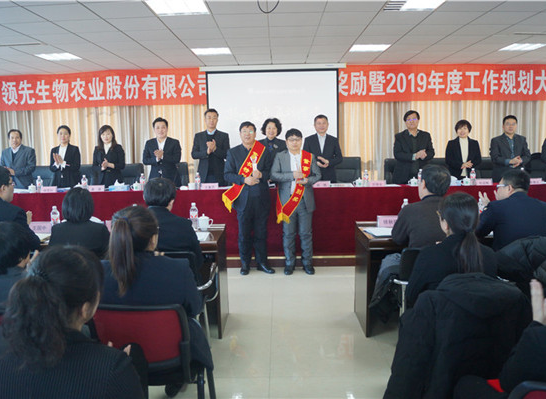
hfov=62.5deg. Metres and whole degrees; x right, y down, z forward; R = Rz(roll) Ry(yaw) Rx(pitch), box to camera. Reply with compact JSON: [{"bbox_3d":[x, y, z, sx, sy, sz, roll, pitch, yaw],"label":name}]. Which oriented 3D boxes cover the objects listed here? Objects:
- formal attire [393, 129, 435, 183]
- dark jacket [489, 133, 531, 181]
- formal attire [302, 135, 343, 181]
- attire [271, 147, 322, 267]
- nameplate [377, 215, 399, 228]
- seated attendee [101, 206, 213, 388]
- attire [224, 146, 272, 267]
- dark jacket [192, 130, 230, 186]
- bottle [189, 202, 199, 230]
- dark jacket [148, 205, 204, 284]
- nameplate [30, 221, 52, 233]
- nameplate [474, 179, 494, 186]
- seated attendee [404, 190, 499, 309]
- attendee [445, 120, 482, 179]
[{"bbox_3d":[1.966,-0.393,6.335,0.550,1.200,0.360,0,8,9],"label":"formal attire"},{"bbox_3d":[3.310,-0.537,6.301,0.510,0.740,0.340,1,8,15],"label":"dark jacket"},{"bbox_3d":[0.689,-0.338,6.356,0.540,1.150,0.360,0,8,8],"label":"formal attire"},{"bbox_3d":[0.271,0.132,5.233,0.560,1.396,0.360,-1,8,3],"label":"attire"},{"bbox_3d":[1.001,0.189,3.861,0.200,0.100,0.060,-1,7,0],"label":"nameplate"},{"bbox_3d":[-0.537,0.586,2.265,0.510,1.230,0.820,0,7,8],"label":"seated attendee"},{"bbox_3d":[-0.262,0.059,5.244,0.560,1.420,0.360,-2,7,-8],"label":"attire"},{"bbox_3d":[-0.866,-0.578,6.339,0.530,0.780,0.340,-2,8,-8],"label":"dark jacket"},{"bbox_3d":[-0.674,0.141,3.861,0.066,0.228,0.066,-1,8,1],"label":"bottle"},{"bbox_3d":[-0.708,0.330,2.990,0.530,0.650,0.480,0,7,8],"label":"dark jacket"},{"bbox_3d":[-1.994,0.225,3.861,0.200,0.100,0.060,-1,7,0],"label":"nameplate"},{"bbox_3d":[2.658,-0.222,5.638,0.200,0.095,0.060,-1,7,0],"label":"nameplate"},{"bbox_3d":[0.921,0.582,2.498,0.500,1.280,0.720,-3,8,-13],"label":"seated attendee"},{"bbox_3d":[2.635,-0.254,6.218,0.490,1.620,0.360,1,7,10],"label":"attendee"}]

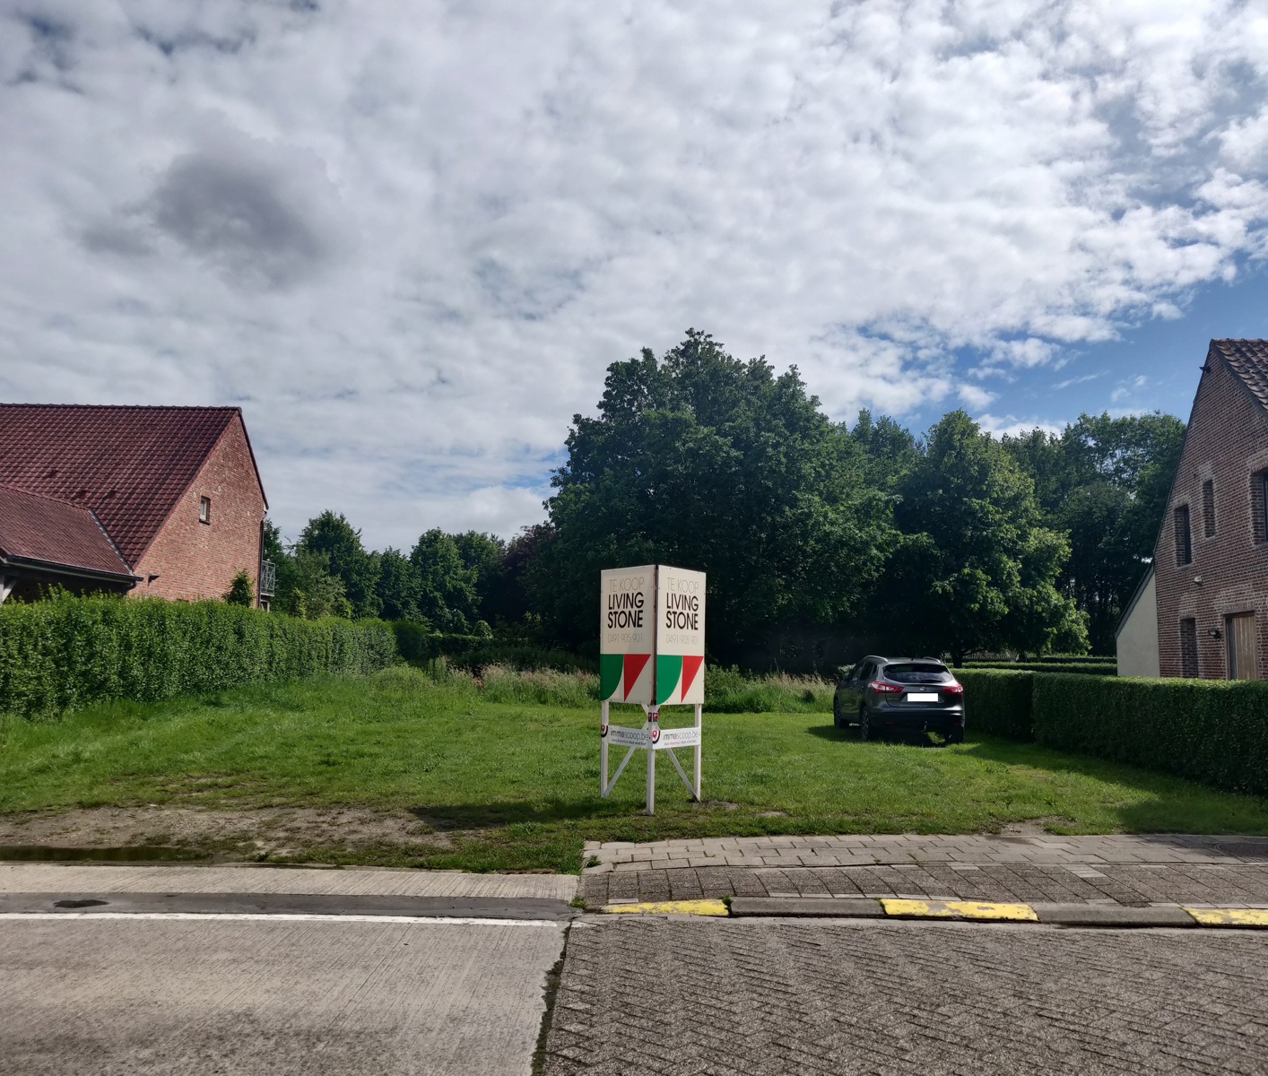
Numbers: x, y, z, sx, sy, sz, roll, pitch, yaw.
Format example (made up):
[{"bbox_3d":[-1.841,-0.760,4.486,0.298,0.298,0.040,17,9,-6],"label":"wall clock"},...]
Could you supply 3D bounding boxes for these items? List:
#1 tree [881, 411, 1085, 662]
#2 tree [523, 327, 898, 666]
[{"bbox_3d":[12.549,0.629,37.181,7.139,10.607,7.139,1,-7,0],"label":"tree"},{"bbox_3d":[2.863,-0.987,38.362,13.173,13.913,13.173,1,-7,0],"label":"tree"}]

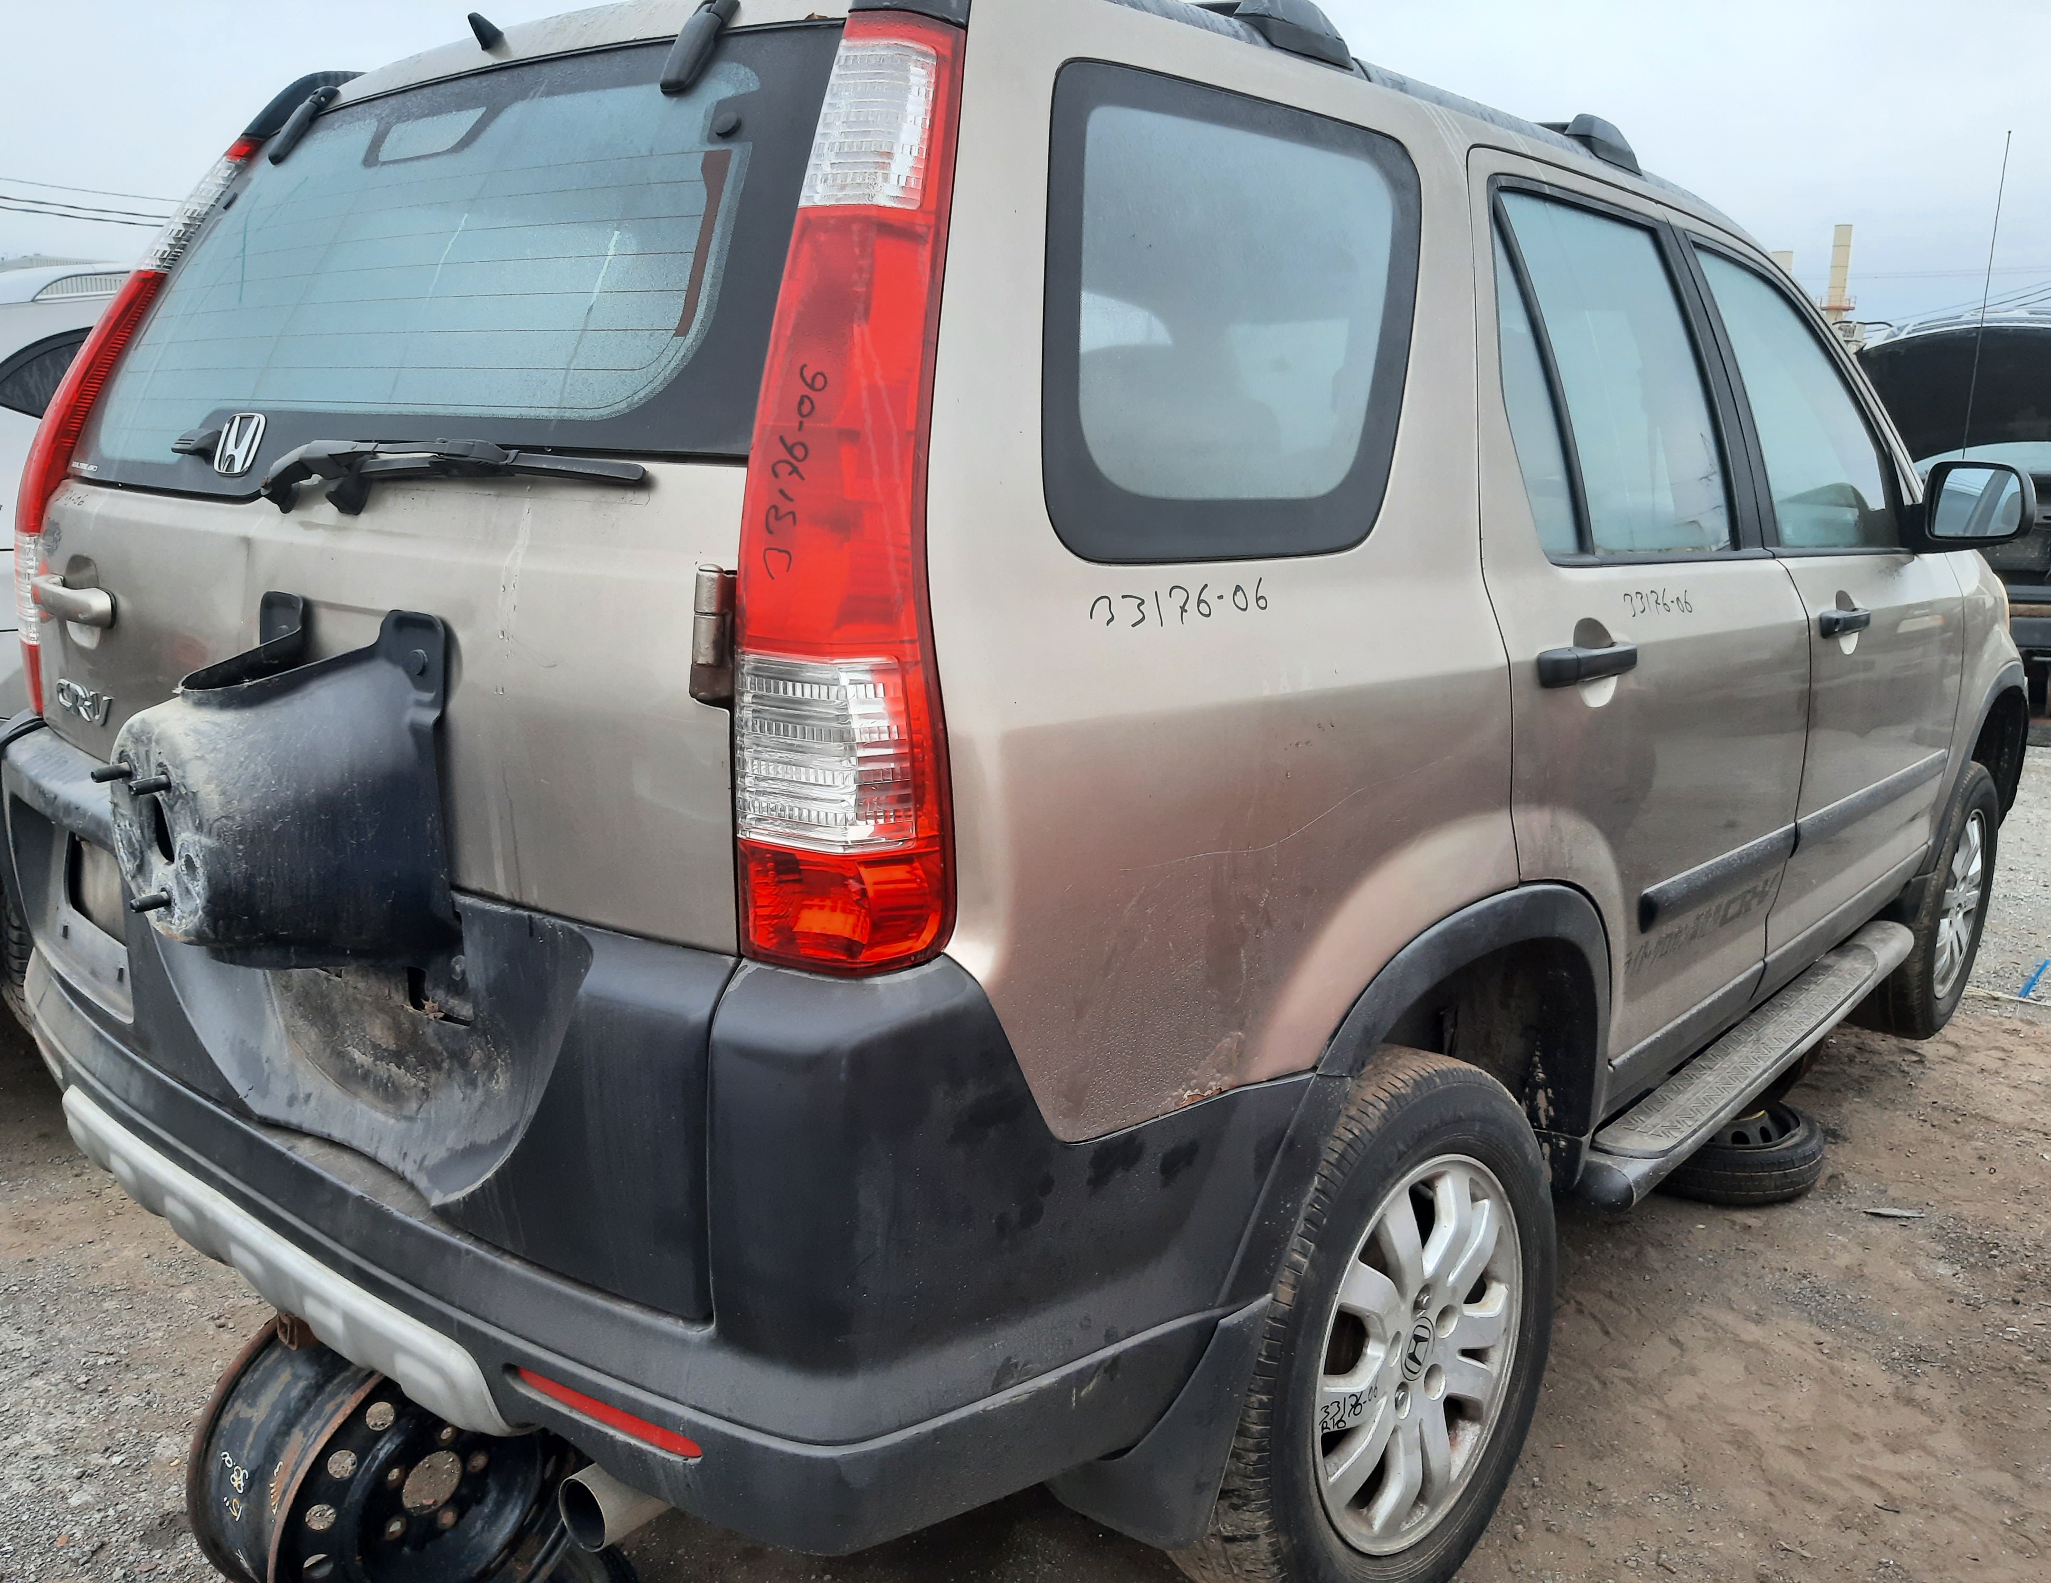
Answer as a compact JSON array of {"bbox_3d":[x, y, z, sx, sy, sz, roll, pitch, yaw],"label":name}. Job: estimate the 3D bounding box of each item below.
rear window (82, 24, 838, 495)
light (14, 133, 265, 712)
[{"bbox_3d":[-0.636,-0.513,1.555,1.320,0.460,0.100,12,-12,40],"label":"rear window"},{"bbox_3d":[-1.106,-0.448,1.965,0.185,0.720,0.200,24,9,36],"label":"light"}]

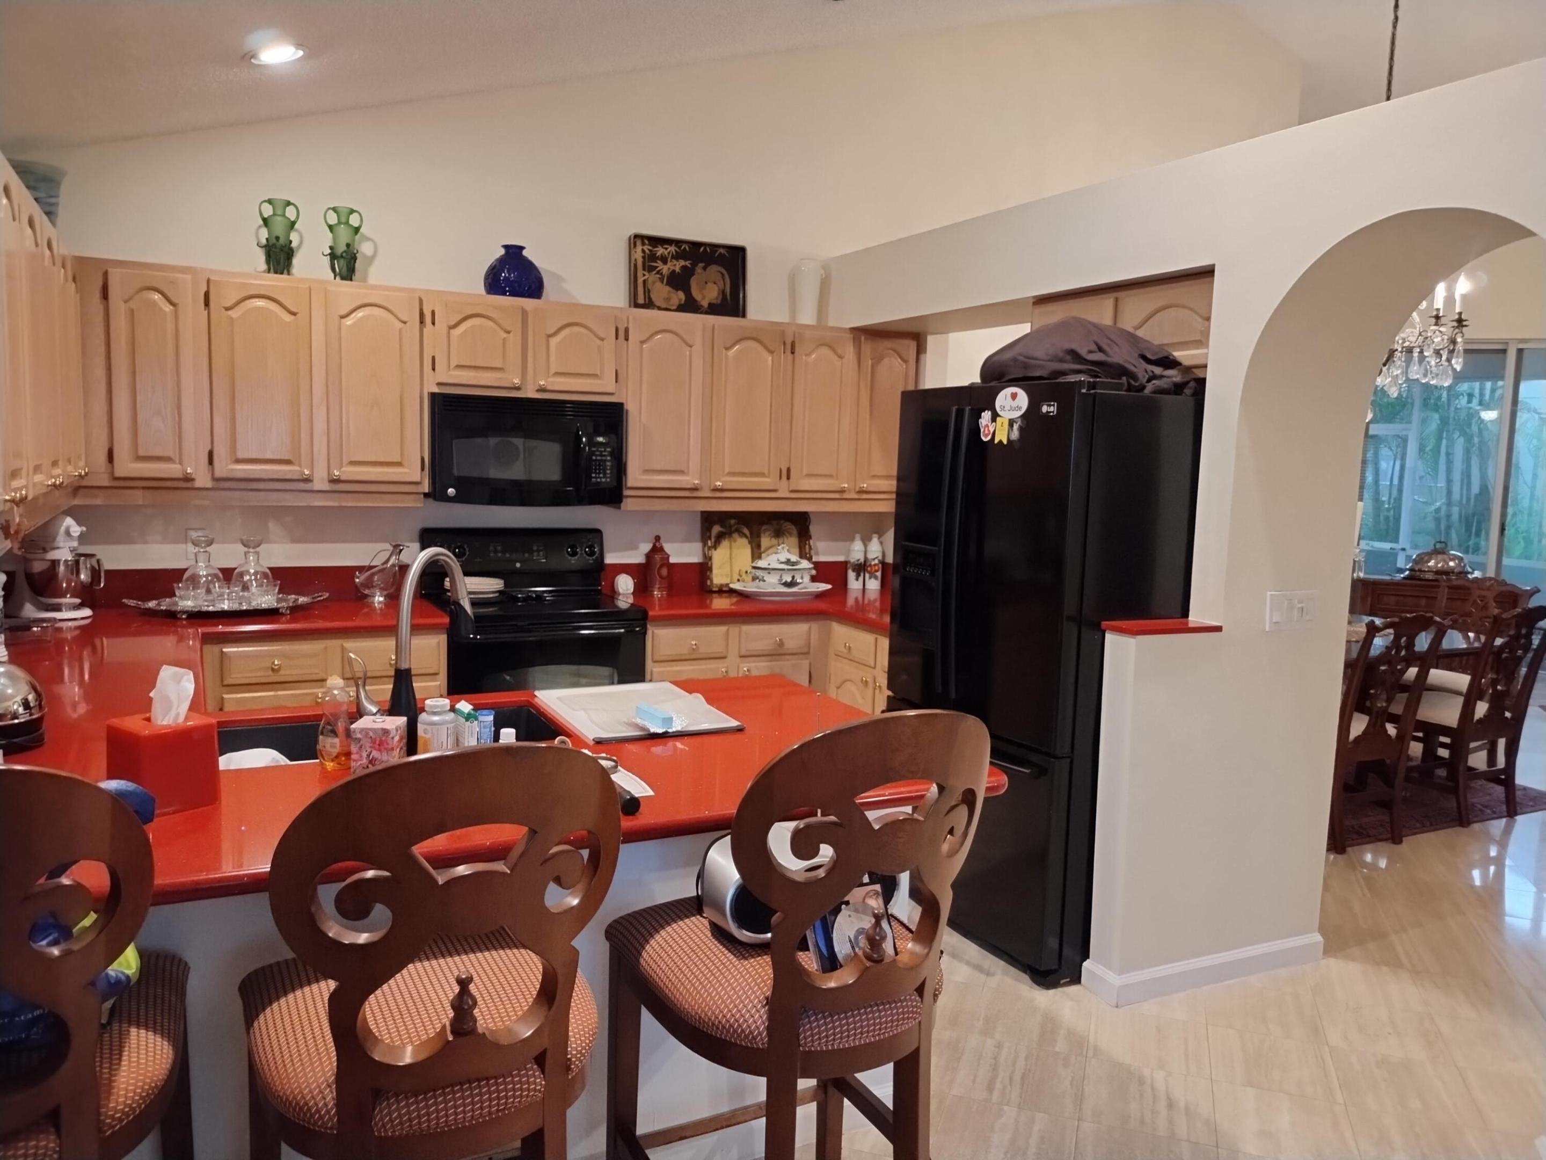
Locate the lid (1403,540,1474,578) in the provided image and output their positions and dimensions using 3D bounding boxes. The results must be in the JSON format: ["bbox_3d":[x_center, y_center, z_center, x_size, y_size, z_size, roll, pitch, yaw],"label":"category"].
[{"bbox_3d":[4.508,-0.140,7.544,0.360,0.245,0.410,-1,7,-26],"label":"lid"}]

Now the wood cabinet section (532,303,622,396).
[{"bbox_3d":[-0.850,-0.921,4.569,0.336,0.328,0.300,-2,7,-27],"label":"wood cabinet section"}]

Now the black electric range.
[{"bbox_3d":[-0.978,0.418,4.522,0.760,1.205,0.695,-1,6,-26],"label":"black electric range"}]

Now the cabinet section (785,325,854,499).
[{"bbox_3d":[0.148,-0.756,5.107,0.323,0.708,0.300,-2,7,-27],"label":"cabinet section"}]

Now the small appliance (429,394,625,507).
[{"bbox_3d":[-1.027,-0.521,4.568,0.758,0.422,0.395,-1,6,-26],"label":"small appliance"}]

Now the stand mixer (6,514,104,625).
[{"bbox_3d":[-2.476,-0.052,3.847,0.360,0.356,0.225,2,6,2],"label":"stand mixer"}]

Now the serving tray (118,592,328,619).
[{"bbox_3d":[-1.973,0.086,4.058,0.672,0.056,0.370,-2,7,-27],"label":"serving tray"}]

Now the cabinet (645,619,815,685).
[{"bbox_3d":[-0.299,0.563,4.859,0.762,0.877,0.590,-2,7,-27],"label":"cabinet"}]

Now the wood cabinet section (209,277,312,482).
[{"bbox_3d":[-1.863,-0.711,4.068,0.339,0.701,0.300,-2,7,-27],"label":"wood cabinet section"}]

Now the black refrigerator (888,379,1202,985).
[{"bbox_3d":[0.958,0.271,3.722,0.840,1.775,0.910,-1,6,-26],"label":"black refrigerator"}]

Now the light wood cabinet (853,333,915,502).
[{"bbox_3d":[0.449,-0.767,5.307,0.345,0.770,0.330,-1,6,-26],"label":"light wood cabinet"}]

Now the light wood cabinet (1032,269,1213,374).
[{"bbox_3d":[1.283,-0.798,3.696,0.370,0.307,0.865,-2,7,-27],"label":"light wood cabinet"}]

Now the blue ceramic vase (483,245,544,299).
[{"bbox_3d":[-1.027,-1.213,4.439,0.242,0.227,0.242,-2,7,-27],"label":"blue ceramic vase"}]

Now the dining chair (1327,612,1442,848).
[{"bbox_3d":[2.417,0.600,4.746,0.560,1.000,0.590,-1,6,-26],"label":"dining chair"}]

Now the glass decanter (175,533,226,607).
[{"bbox_3d":[-2.053,-0.035,4.030,0.151,0.258,0.151,-2,7,-27],"label":"glass decanter"}]

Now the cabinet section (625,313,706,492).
[{"bbox_3d":[-0.517,-0.740,4.764,0.350,0.710,0.300,-2,7,-27],"label":"cabinet section"}]

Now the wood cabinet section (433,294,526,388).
[{"bbox_3d":[-1.188,-0.912,4.395,0.336,0.328,0.300,-2,7,-27],"label":"wood cabinet section"}]

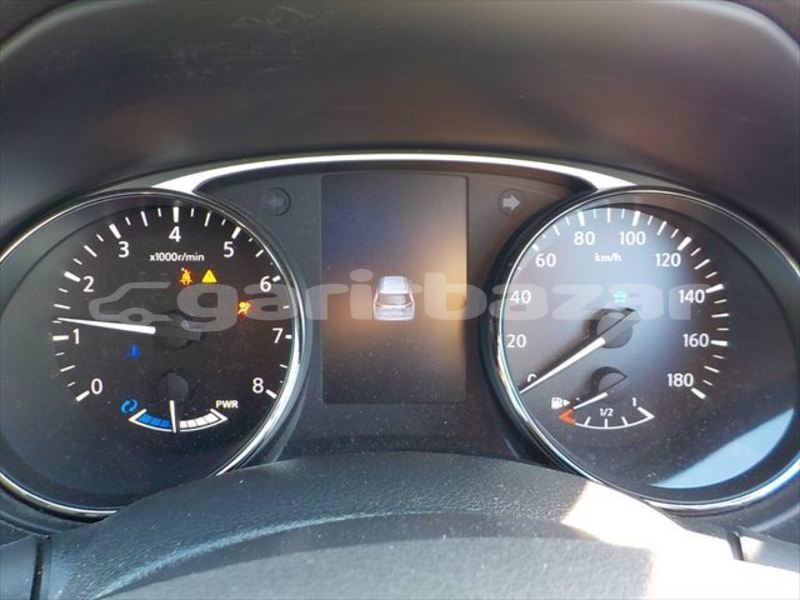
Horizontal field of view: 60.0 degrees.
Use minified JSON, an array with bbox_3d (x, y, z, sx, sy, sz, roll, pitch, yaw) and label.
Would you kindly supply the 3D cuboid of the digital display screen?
[{"bbox_3d":[-0.002,-0.005,0.333,0.068,0.107,0.010,0,3,-1],"label":"digital display screen"}]

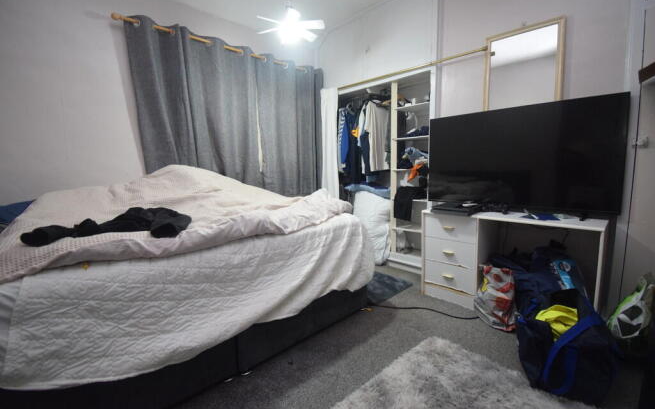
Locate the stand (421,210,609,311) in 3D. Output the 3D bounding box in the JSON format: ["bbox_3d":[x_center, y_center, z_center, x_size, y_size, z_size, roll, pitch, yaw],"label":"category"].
[{"bbox_3d":[1.329,0.432,2.088,1.067,0.727,0.418,6,12,43],"label":"stand"}]

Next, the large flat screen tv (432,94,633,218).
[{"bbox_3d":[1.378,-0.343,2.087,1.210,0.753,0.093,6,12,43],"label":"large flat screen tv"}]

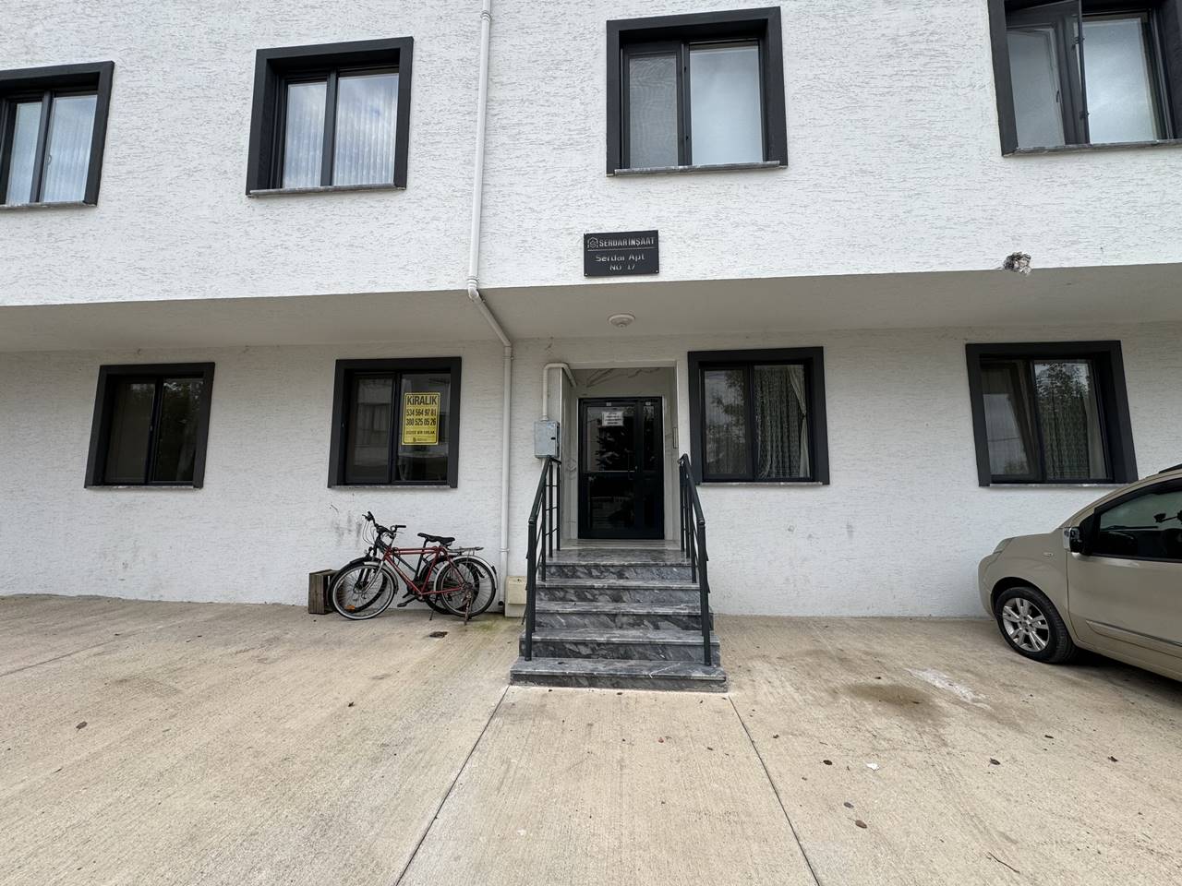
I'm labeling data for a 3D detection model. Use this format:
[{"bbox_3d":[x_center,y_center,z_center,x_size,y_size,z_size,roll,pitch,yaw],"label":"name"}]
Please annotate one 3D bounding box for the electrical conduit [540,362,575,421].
[{"bbox_3d":[-0.397,-0.573,6.342,0.293,0.733,0.990,0,-7,4],"label":"electrical conduit"}]

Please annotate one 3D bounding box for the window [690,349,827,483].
[{"bbox_3d":[1.991,-0.308,5.795,1.593,1.639,0.200,0,-7,4],"label":"window"}]

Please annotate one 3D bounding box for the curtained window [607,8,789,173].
[{"bbox_3d":[0.997,-3.354,4.671,1.672,1.657,0.200,0,-7,4],"label":"curtained window"}]

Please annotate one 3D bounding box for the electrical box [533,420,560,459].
[{"bbox_3d":[-0.532,-0.023,5.815,0.256,0.434,0.190,0,-7,4],"label":"electrical box"}]

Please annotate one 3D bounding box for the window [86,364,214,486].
[{"bbox_3d":[-5.799,-0.223,6.401,1.650,1.659,0.200,0,-7,4],"label":"window"}]

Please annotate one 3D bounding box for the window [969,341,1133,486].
[{"bbox_3d":[5.234,-0.326,5.540,1.665,1.657,0.200,0,-7,4],"label":"window"}]

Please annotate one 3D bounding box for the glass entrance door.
[{"bbox_3d":[0.425,0.352,6.868,1.210,2.022,0.090,0,-7,4],"label":"glass entrance door"}]

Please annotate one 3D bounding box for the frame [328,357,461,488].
[{"bbox_3d":[-2.463,-0.248,6.140,1.663,1.655,0.200,0,-7,4],"label":"frame"}]

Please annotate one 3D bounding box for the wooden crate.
[{"bbox_3d":[-3.144,1.760,5.685,0.211,0.448,0.350,0,-7,4],"label":"wooden crate"}]

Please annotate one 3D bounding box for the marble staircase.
[{"bbox_3d":[0.271,1.501,4.513,1.527,0.722,2.233,0,-7,4],"label":"marble staircase"}]

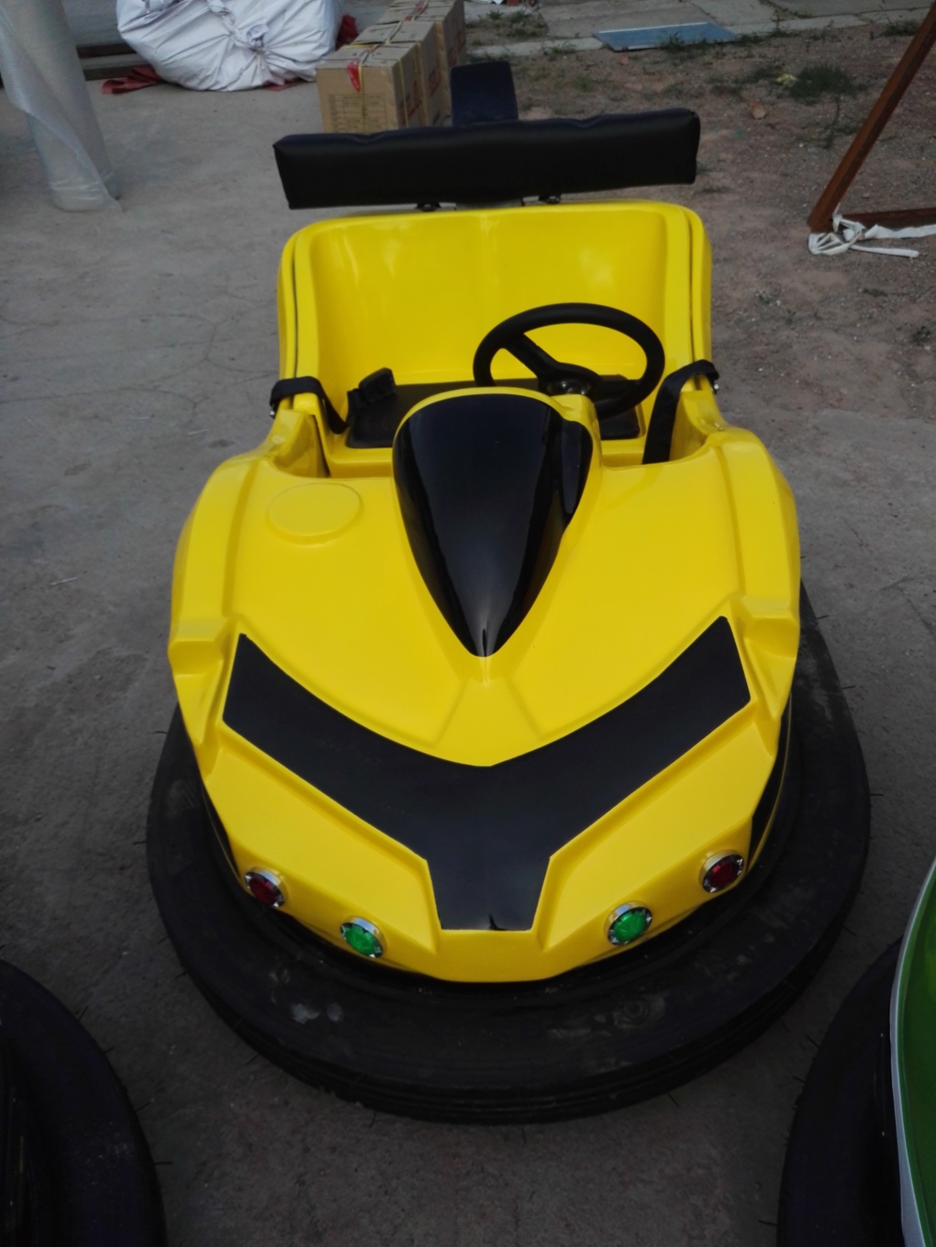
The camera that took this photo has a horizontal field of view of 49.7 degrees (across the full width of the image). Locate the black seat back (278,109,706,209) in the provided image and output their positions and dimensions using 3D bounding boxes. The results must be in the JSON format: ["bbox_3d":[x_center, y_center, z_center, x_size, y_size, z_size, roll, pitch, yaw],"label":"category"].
[{"bbox_3d":[0.045,-1.022,2.236,0.921,0.152,0.095,-2,40,2],"label":"black seat back"}]

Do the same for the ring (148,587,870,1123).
[{"bbox_3d":[0.065,0.003,1.975,1.183,0.228,1.933,-2,40,2],"label":"ring"}]

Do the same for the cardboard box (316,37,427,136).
[{"bbox_3d":[-0.436,-2.371,4.678,0.345,0.463,0.448,5,41,10],"label":"cardboard box"}]

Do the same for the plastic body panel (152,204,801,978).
[{"bbox_3d":[0.026,-0.241,1.803,0.979,0.522,1.729,-2,40,2],"label":"plastic body panel"}]

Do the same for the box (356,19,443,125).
[{"bbox_3d":[-0.339,-2.676,5.024,0.339,0.468,0.446,1,41,7],"label":"box"}]

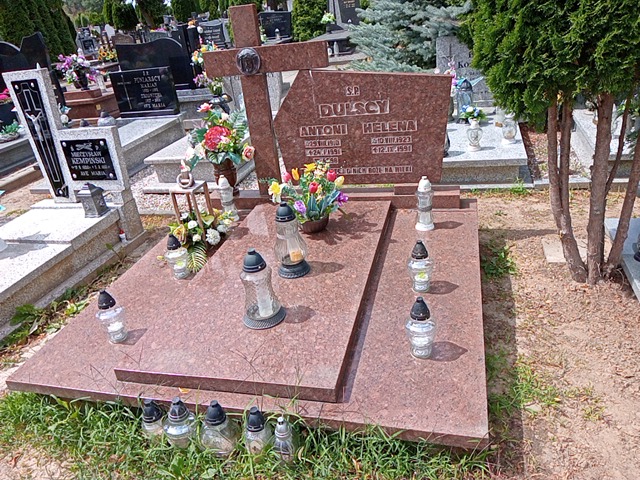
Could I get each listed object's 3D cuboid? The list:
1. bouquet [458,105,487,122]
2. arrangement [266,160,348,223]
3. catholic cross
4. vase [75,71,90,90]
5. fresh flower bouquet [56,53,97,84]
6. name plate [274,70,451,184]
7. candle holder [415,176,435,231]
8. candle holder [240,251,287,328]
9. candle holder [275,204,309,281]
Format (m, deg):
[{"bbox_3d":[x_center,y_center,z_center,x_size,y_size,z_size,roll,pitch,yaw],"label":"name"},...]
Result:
[{"bbox_3d":[1.283,-1.063,4.344,0.215,0.155,0.190,1,28,15],"label":"bouquet"},{"bbox_3d":[-0.069,-0.250,2.874,0.460,0.385,0.360,1,28,15],"label":"arrangement"},{"bbox_3d":[-0.286,-0.819,3.181,0.760,1.144,0.100,1,28,15],"label":"catholic cross"},{"bbox_3d":[-2.938,-1.974,6.419,0.150,0.243,0.150,1,28,15],"label":"vase"},{"bbox_3d":[-2.992,-2.107,6.362,0.520,0.360,0.400,1,28,15],"label":"fresh flower bouquet"},{"bbox_3d":[0.251,-0.696,3.199,1.092,0.720,0.075,1,28,15],"label":"name plate"},{"bbox_3d":[0.587,-0.211,2.906,0.107,0.306,0.107,1,28,15],"label":"candle holder"},{"bbox_3d":[-0.261,0.186,2.162,0.193,0.335,0.193,1,28,15],"label":"candle holder"},{"bbox_3d":[-0.152,-0.010,2.493,0.170,0.360,0.170,1,28,15],"label":"candle holder"}]

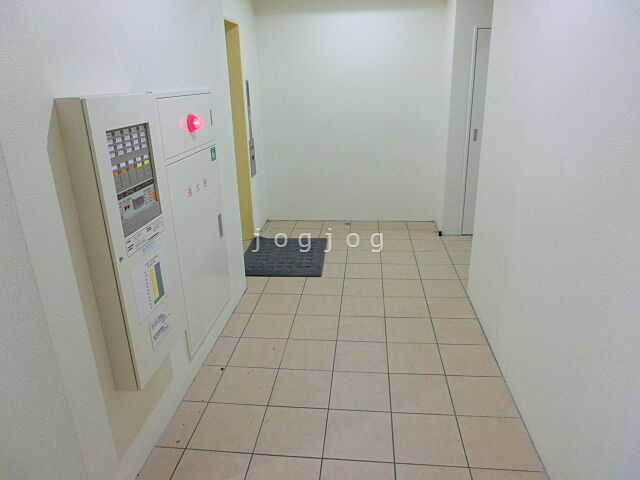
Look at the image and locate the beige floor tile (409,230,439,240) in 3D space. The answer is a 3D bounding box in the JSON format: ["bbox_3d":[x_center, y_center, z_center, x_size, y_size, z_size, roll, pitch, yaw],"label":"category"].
[{"bbox_3d":[1.062,-0.045,4.513,0.300,0.010,0.300,1,20,6],"label":"beige floor tile"}]

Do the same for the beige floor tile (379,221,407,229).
[{"bbox_3d":[0.784,-0.148,4.764,0.298,0.010,0.290,0,20,6],"label":"beige floor tile"}]

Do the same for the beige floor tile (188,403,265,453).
[{"bbox_3d":[-0.426,0.882,2.086,0.300,0.010,0.300,1,20,6],"label":"beige floor tile"}]

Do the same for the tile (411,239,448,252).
[{"bbox_3d":[1.028,0.063,4.206,0.299,0.010,0.299,0,20,6],"label":"tile"}]

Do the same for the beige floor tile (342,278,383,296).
[{"bbox_3d":[0.333,0.369,3.450,0.300,0.012,0.300,0,20,6],"label":"beige floor tile"}]

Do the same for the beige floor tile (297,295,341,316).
[{"bbox_3d":[0.000,0.461,3.148,0.296,0.010,0.296,0,20,6],"label":"beige floor tile"}]

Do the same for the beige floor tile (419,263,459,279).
[{"bbox_3d":[0.965,0.270,3.642,0.299,0.010,0.299,0,20,6],"label":"beige floor tile"}]

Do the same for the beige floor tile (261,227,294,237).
[{"bbox_3d":[-0.442,-0.061,4.614,0.298,0.010,0.298,1,20,6],"label":"beige floor tile"}]

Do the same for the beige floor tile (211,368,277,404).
[{"bbox_3d":[-0.392,0.777,2.362,0.299,0.010,0.299,0,20,6],"label":"beige floor tile"}]

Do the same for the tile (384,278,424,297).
[{"bbox_3d":[0.628,0.365,3.369,0.298,0.010,0.298,0,20,6],"label":"tile"}]

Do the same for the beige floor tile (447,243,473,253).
[{"bbox_3d":[1.313,0.060,4.145,0.290,0.010,0.298,0,20,6],"label":"beige floor tile"}]

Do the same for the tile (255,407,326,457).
[{"bbox_3d":[-0.123,0.885,2.054,0.300,0.010,0.300,1,20,6],"label":"tile"}]

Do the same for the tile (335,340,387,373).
[{"bbox_3d":[0.240,0.679,2.579,0.299,0.010,0.299,0,20,6],"label":"tile"}]

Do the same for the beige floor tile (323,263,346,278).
[{"bbox_3d":[0.062,0.260,3.758,0.300,0.010,0.300,1,20,6],"label":"beige floor tile"}]

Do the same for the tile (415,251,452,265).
[{"bbox_3d":[0.989,0.161,3.897,0.298,0.010,0.298,0,20,6],"label":"tile"}]

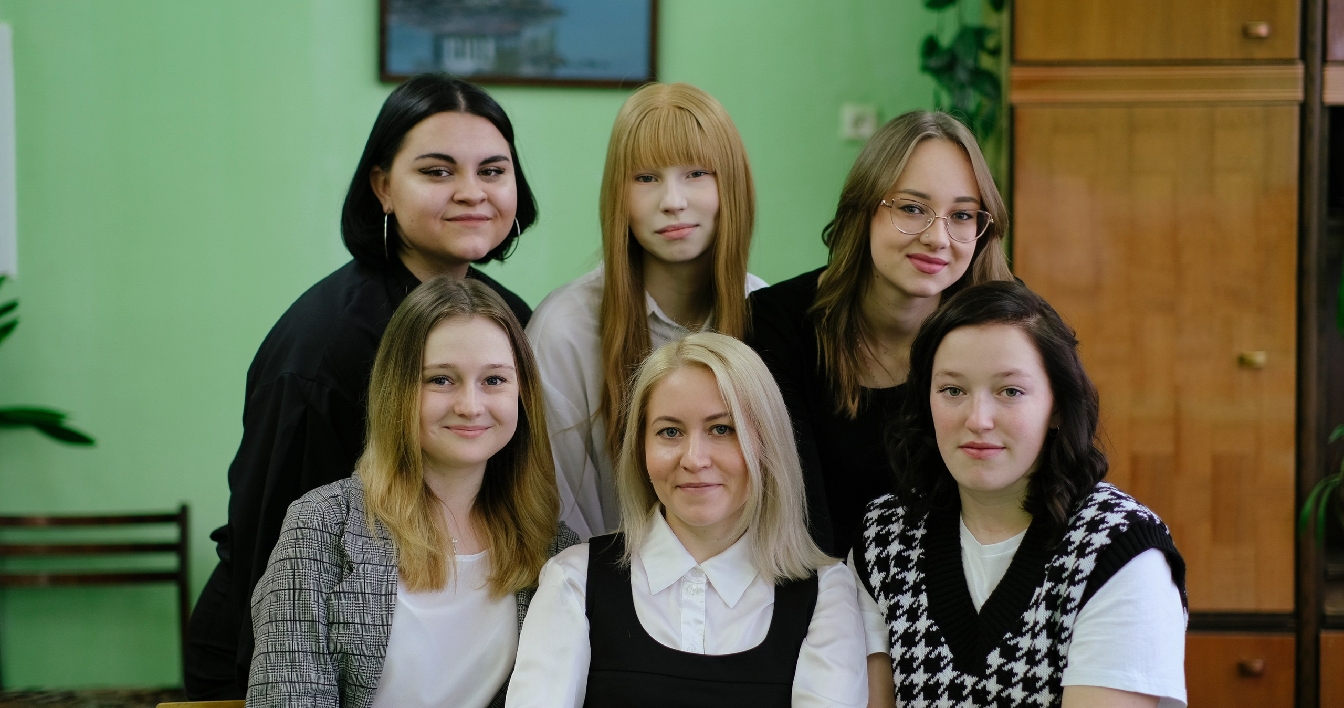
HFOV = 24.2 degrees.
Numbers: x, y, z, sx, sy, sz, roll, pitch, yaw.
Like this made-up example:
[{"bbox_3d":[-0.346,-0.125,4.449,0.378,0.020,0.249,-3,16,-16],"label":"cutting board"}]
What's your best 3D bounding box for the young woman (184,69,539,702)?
[{"bbox_3d":[-0.385,0.420,3.960,0.520,1.540,0.650,-2,4,-33],"label":"young woman"}]

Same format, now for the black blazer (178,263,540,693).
[{"bbox_3d":[-0.390,0.170,3.946,0.500,0.610,0.480,-2,4,-33],"label":"black blazer"}]

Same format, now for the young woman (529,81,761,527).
[{"bbox_3d":[-0.030,0.421,4.030,0.470,1.530,0.550,0,3,-8],"label":"young woman"}]

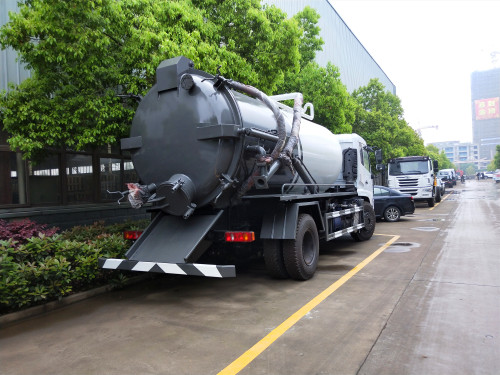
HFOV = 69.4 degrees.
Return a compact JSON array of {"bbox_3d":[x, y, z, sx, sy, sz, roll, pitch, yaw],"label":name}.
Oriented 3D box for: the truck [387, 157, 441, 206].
[{"bbox_3d":[11.784,-0.273,25.212,2.500,2.980,8.200,-4,-1,32],"label":"truck"}]

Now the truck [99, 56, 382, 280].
[{"bbox_3d":[0.766,-0.213,8.014,2.550,3.450,7.700,-4,-1,32],"label":"truck"}]

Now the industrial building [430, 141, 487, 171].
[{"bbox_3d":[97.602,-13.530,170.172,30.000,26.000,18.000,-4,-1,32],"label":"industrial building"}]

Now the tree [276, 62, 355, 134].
[{"bbox_3d":[3.637,-2.362,17.995,4.600,7.790,4.600,-4,-1,32],"label":"tree"}]

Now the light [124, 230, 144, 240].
[{"bbox_3d":[-1.829,0.744,5.610,0.420,0.140,0.090,-4,-1,32],"label":"light"}]

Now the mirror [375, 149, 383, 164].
[{"bbox_3d":[3.662,-0.895,10.190,0.220,0.460,0.140,-4,-1,32],"label":"mirror"}]

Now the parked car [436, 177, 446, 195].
[{"bbox_3d":[19.051,0.157,37.299,1.850,1.700,4.500,-4,-1,32],"label":"parked car"}]

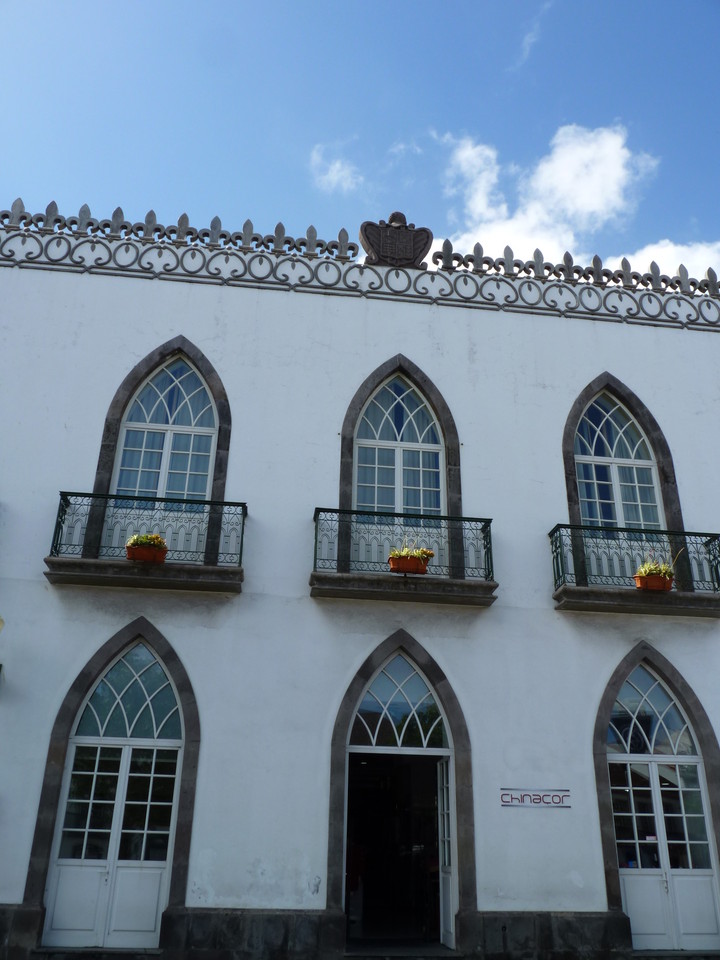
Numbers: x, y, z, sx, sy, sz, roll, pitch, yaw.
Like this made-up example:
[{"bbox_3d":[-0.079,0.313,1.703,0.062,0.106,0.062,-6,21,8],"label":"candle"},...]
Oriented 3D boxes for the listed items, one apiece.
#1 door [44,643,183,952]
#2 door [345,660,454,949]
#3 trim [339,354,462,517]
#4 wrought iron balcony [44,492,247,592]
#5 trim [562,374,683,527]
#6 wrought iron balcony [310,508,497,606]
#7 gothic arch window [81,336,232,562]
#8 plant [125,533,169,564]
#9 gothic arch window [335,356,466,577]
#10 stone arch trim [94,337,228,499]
[{"bbox_3d":[-3.311,4.209,10.849,1.544,3.996,0.211,4,-25,-6],"label":"door"},{"bbox_3d":[0.595,4.463,11.207,1.544,3.978,0.257,4,-25,-6],"label":"door"},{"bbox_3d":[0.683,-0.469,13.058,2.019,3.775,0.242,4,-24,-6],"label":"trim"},{"bbox_3d":[-3.093,0.997,11.479,2.783,1.380,0.598,4,-24,-6],"label":"wrought iron balcony"},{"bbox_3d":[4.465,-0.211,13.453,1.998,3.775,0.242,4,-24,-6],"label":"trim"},{"bbox_3d":[0.683,1.212,12.247,2.878,1.351,0.421,4,-25,-6],"label":"wrought iron balcony"},{"bbox_3d":[-3.118,-0.591,12.600,2.003,4.074,0.242,4,-24,-6],"label":"gothic arch window"},{"bbox_3d":[-3.155,1.027,11.504,0.585,0.445,0.234,4,-25,-6],"label":"plant"},{"bbox_3d":[0.690,-0.348,13.302,2.053,4.200,0.269,4,-25,-6],"label":"gothic arch window"},{"bbox_3d":[-3.196,-0.684,12.940,2.047,4.048,0.234,4,-25,-6],"label":"stone arch trim"}]

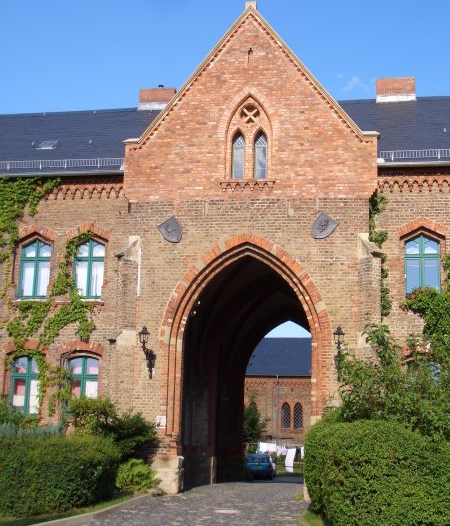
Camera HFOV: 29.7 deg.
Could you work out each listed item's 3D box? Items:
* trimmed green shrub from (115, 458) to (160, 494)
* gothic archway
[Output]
[{"bbox_3d":[-2.108,5.111,20.434,0.980,0.840,0.900,0,-9,12],"label":"trimmed green shrub"},{"bbox_3d":[0.570,2.536,21.850,4.300,6.500,1.200,0,-9,12],"label":"gothic archway"}]

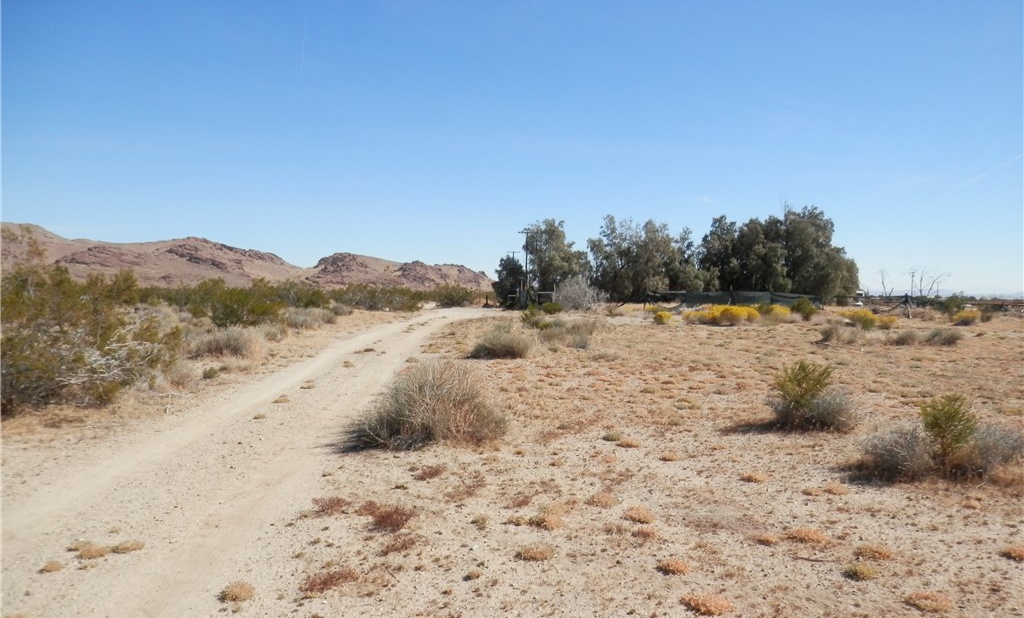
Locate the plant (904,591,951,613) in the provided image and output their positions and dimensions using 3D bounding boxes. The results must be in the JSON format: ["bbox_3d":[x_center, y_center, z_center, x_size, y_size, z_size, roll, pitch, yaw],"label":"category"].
[{"bbox_3d":[2.124,1.480,3.774,0.221,0.069,0.188,0,1,0],"label":"plant"}]

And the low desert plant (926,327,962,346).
[{"bbox_3d":[14.111,0.882,24.131,1.040,0.555,0.936,0,1,0],"label":"low desert plant"}]

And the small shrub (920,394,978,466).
[{"bbox_3d":[4.146,1.133,7.006,0.531,0.666,0.478,0,1,0],"label":"small shrub"}]

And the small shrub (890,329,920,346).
[{"bbox_3d":[13.212,0.945,24.832,0.919,0.512,0.781,0,1,0],"label":"small shrub"}]

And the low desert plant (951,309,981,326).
[{"bbox_3d":[24.577,0.448,40.079,1.424,0.842,1.281,0,1,0],"label":"low desert plant"}]

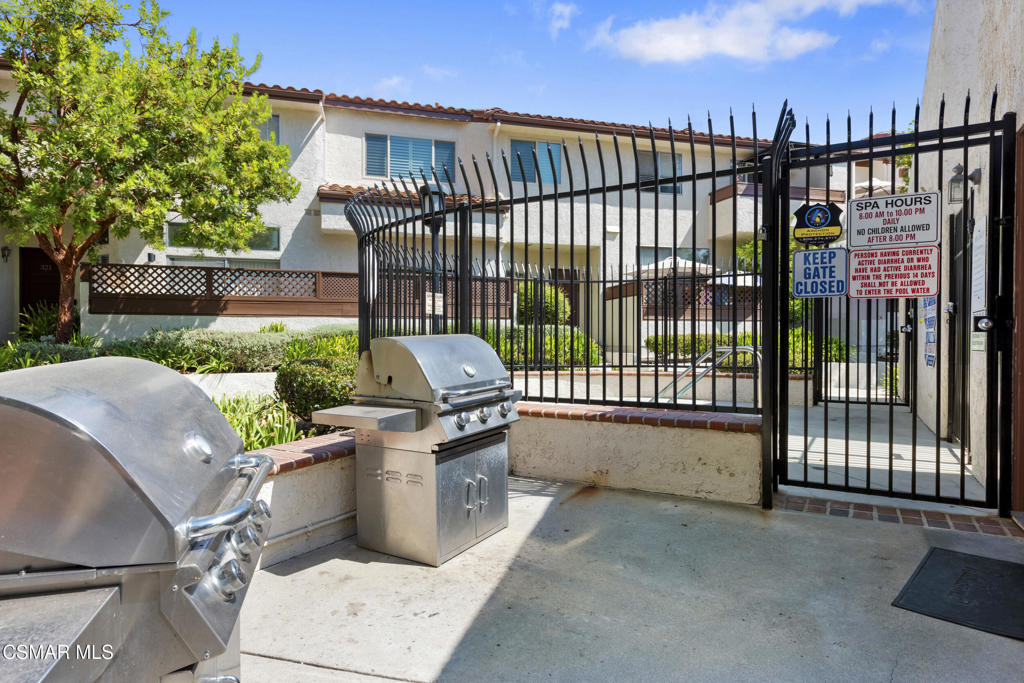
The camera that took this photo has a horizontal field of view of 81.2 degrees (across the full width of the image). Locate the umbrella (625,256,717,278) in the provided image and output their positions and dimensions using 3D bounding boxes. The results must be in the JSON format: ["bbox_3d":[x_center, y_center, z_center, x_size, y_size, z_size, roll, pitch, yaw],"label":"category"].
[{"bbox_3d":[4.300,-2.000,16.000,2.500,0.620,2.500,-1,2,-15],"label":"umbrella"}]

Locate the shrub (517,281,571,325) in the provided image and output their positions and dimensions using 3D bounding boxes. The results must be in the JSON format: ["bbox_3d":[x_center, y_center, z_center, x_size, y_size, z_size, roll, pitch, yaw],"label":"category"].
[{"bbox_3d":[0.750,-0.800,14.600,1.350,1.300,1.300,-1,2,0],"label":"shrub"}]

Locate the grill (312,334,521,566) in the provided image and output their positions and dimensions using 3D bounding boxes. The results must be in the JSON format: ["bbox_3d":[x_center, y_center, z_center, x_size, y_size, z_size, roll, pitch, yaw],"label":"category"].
[{"bbox_3d":[-0.404,0.557,3.461,0.719,1.175,1.370,0,2,31],"label":"grill"}]

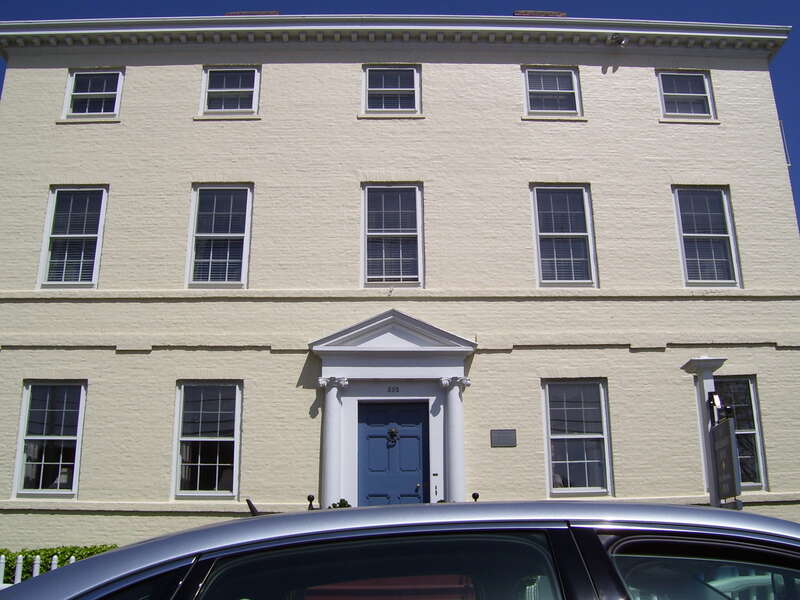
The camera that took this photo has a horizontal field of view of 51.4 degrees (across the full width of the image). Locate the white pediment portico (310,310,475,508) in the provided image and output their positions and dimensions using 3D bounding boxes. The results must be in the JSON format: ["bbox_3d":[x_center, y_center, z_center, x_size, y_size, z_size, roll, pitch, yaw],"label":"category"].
[{"bbox_3d":[-0.105,1.998,12.867,2.660,3.760,0.480,0,-18,-1],"label":"white pediment portico"}]

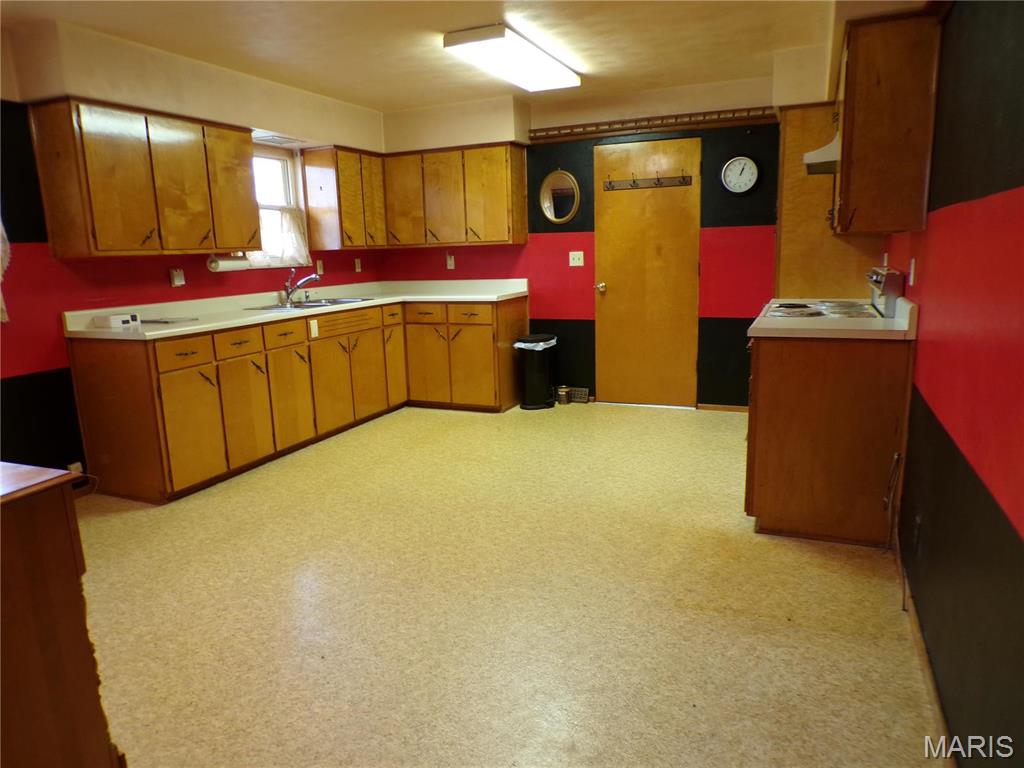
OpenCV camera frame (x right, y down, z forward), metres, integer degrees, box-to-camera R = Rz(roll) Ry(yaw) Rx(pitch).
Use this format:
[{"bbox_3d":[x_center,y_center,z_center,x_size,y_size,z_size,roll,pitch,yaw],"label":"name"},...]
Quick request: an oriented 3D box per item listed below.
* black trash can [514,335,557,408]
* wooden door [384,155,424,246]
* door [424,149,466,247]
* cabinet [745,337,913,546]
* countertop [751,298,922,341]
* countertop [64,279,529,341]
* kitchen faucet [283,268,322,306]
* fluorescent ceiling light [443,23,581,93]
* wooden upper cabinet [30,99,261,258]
[{"bbox_3d":[0.202,-0.099,5.782,0.308,0.577,0.308,3,12,23],"label":"black trash can"},{"bbox_3d":[-0.880,-1.517,5.889,0.354,0.718,0.022,3,12,23],"label":"wooden door"},{"bbox_3d":[-0.537,-1.501,5.746,0.354,0.713,0.022,3,12,23],"label":"door"},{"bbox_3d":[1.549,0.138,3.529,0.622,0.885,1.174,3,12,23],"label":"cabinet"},{"bbox_3d":[1.591,-0.394,3.567,0.625,0.141,1.513,3,12,23],"label":"countertop"},{"bbox_3d":[-1.139,-0.564,4.907,1.461,0.134,3.043,3,12,23],"label":"countertop"},{"bbox_3d":[-1.564,-0.703,5.201,0.269,0.249,0.089,-1,11,4],"label":"kitchen faucet"},{"bbox_3d":[0.050,-1.927,4.257,0.354,0.067,1.242,3,12,23],"label":"fluorescent ceiling light"},{"bbox_3d":[-2.053,-1.151,4.164,0.319,0.764,1.227,3,12,23],"label":"wooden upper cabinet"}]

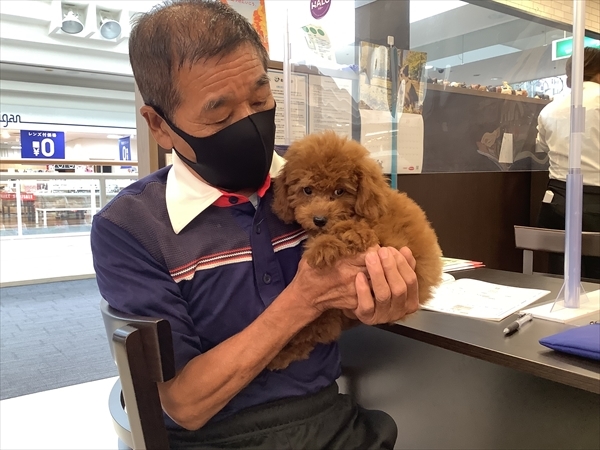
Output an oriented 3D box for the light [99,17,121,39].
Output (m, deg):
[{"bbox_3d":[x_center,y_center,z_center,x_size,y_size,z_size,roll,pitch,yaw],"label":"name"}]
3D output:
[{"bbox_3d":[-2.730,-2.830,7.700,0.290,0.280,0.280,-3,5,-27],"label":"light"}]

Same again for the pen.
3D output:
[{"bbox_3d":[0.359,0.161,0.880,0.016,0.014,0.140,3,6,40],"label":"pen"}]

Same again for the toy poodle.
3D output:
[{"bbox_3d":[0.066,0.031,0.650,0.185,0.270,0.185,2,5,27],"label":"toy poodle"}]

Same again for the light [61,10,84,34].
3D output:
[{"bbox_3d":[-3.112,-2.770,7.350,0.300,0.290,0.280,-3,5,-27],"label":"light"}]

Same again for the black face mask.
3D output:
[{"bbox_3d":[-0.092,-0.107,0.729,0.138,0.110,0.115,-28,39,-36],"label":"black face mask"}]

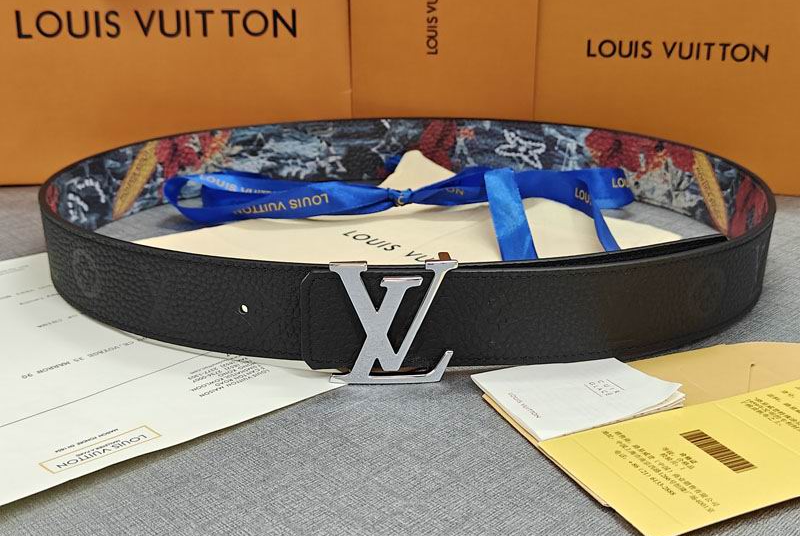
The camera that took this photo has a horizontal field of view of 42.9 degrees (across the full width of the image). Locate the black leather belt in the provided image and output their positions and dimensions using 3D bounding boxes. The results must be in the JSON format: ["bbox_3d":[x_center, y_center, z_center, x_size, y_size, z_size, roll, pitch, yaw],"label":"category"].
[{"bbox_3d":[0.001,-0.030,0.529,0.367,0.046,0.315,0,20,0],"label":"black leather belt"}]

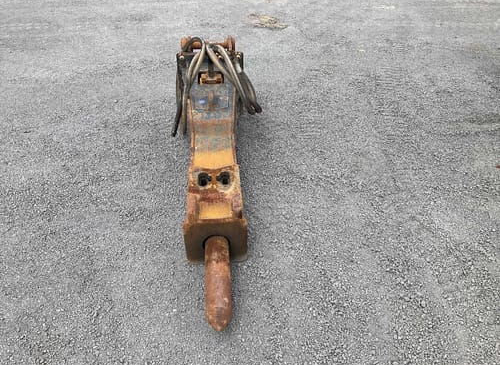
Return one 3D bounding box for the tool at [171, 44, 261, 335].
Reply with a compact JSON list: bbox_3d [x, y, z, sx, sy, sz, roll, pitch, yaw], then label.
[{"bbox_3d":[-0.196,-0.228,2.434,0.560,0.530,2.230,-3,39,-4],"label":"tool"}]

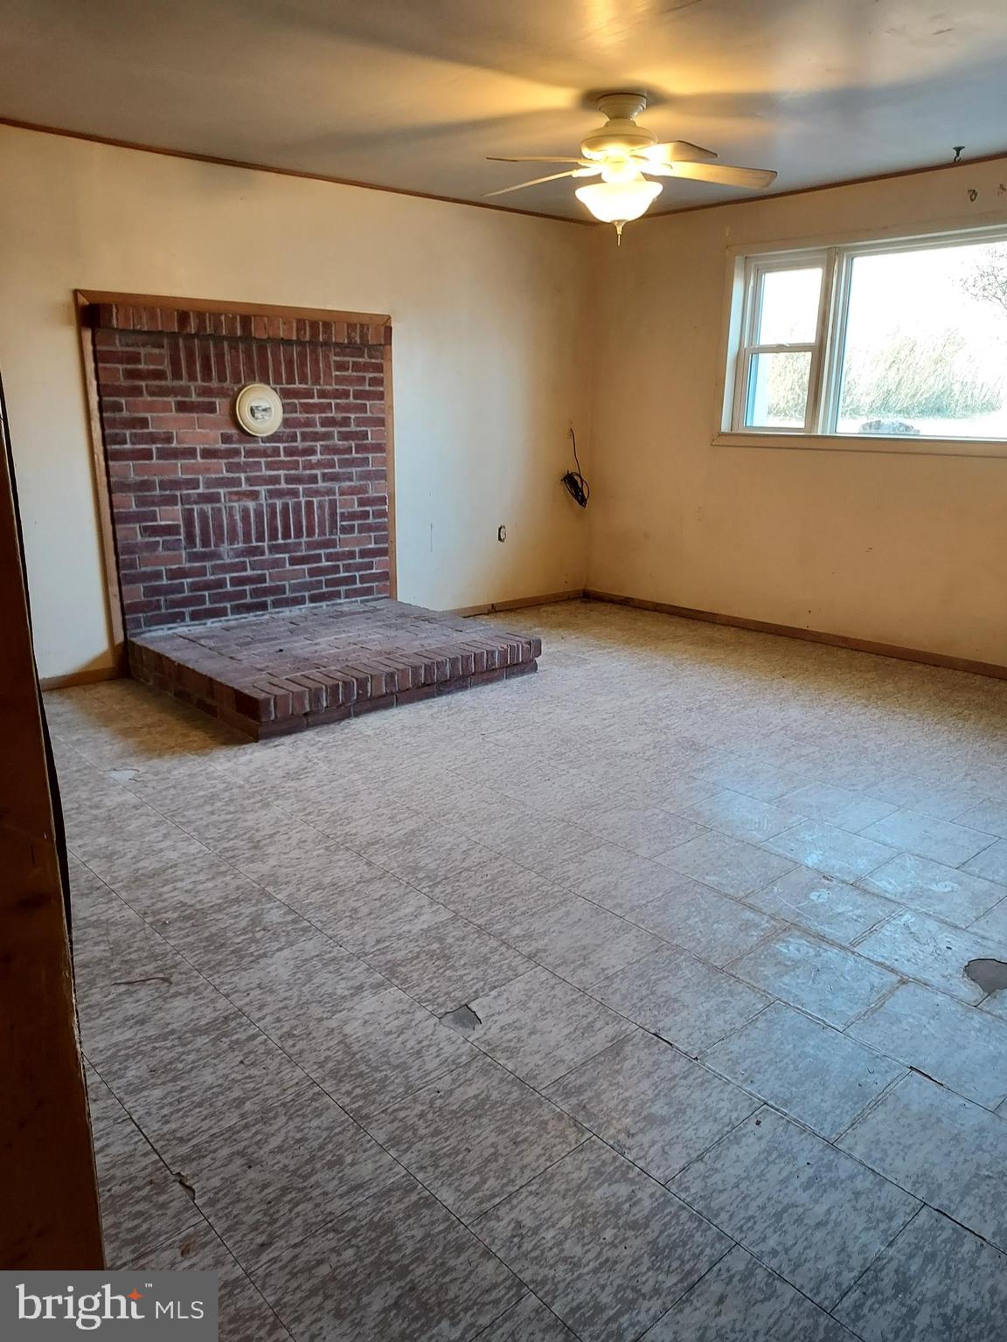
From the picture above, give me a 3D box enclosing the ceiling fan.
[{"bbox_3d":[0.421,-1.796,3.350,1.080,0.485,1.080,-13,21,-39],"label":"ceiling fan"}]

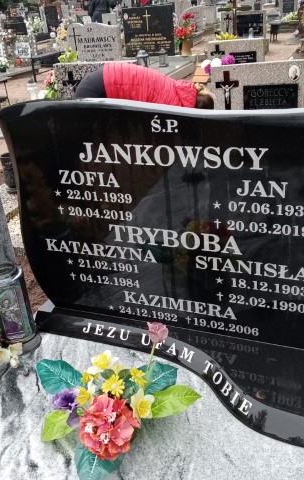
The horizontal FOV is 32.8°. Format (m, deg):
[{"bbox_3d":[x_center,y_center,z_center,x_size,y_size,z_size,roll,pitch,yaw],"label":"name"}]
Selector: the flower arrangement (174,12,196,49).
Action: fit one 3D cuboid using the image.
[{"bbox_3d":[0.469,-3.021,7.450,0.310,0.500,0.280,-5,27,0],"label":"flower arrangement"}]

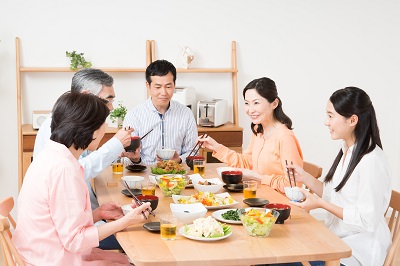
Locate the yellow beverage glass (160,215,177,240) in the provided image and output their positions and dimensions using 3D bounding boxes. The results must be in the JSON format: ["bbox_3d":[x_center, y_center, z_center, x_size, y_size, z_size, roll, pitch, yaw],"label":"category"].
[{"bbox_3d":[-0.129,0.391,3.185,0.069,0.087,0.069,2,9,0],"label":"yellow beverage glass"}]

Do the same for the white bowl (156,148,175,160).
[{"bbox_3d":[-0.210,0.136,4.790,0.117,0.057,0.117,2,9,0],"label":"white bowl"}]

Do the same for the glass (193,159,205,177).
[{"bbox_3d":[-0.003,0.199,4.397,0.069,0.087,0.069,2,9,0],"label":"glass"}]

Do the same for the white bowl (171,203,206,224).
[{"bbox_3d":[-0.052,0.361,3.434,0.150,0.070,0.145,0,9,-14],"label":"white bowl"}]

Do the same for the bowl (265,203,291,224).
[{"bbox_3d":[0.338,0.356,3.370,0.112,0.068,0.112,0,10,0],"label":"bowl"}]

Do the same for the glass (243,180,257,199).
[{"bbox_3d":[0.255,0.285,3.913,0.069,0.087,0.069,2,9,0],"label":"glass"}]

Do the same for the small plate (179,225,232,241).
[{"bbox_3d":[0.024,0.415,3.169,0.217,0.024,0.217,0,10,0],"label":"small plate"}]

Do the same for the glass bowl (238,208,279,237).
[{"bbox_3d":[0.245,0.376,3.204,0.167,0.086,0.167,0,10,0],"label":"glass bowl"}]

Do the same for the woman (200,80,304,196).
[{"bbox_3d":[0.325,0.337,4.152,0.700,1.235,0.540,-6,11,-29],"label":"woman"}]

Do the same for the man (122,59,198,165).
[{"bbox_3d":[-0.225,0.245,4.511,0.490,1.290,0.700,-1,10,-7],"label":"man"}]

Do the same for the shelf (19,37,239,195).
[{"bbox_3d":[-0.517,0.005,5.814,1.671,1.385,0.370,-1,10,-16],"label":"shelf"}]

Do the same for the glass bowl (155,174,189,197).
[{"bbox_3d":[-0.140,0.270,3.925,0.170,0.088,0.170,2,9,0],"label":"glass bowl"}]

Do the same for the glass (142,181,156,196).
[{"bbox_3d":[-0.244,0.280,3.761,0.069,0.083,0.069,0,10,0],"label":"glass"}]

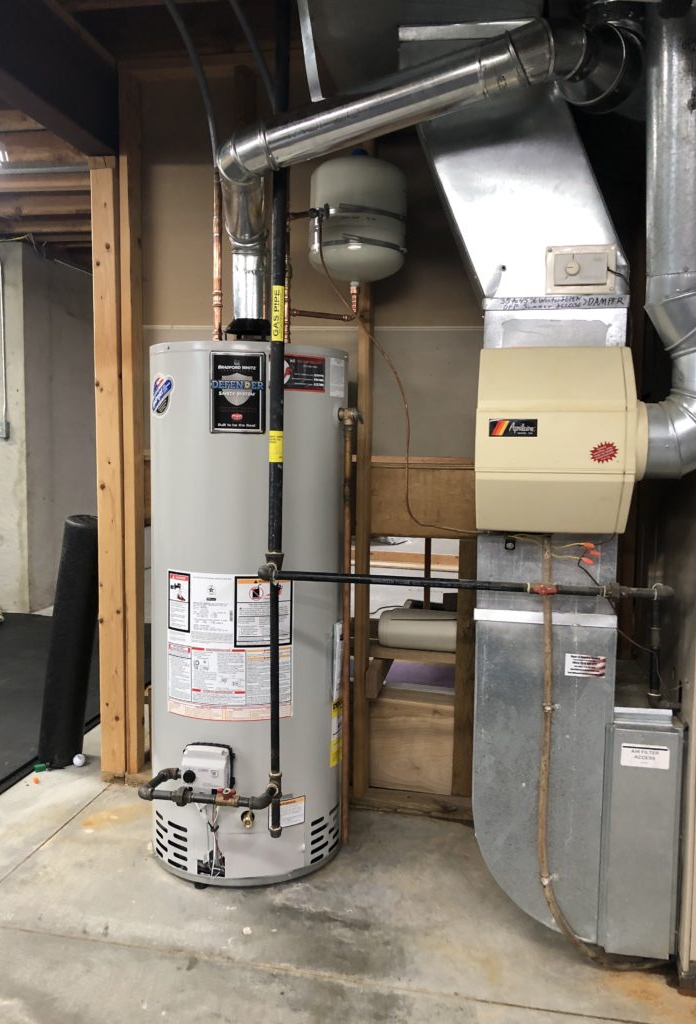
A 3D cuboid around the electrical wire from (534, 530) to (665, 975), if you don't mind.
[{"bbox_3d":[0.587,0.560,1.891,0.294,1.005,0.050,2,5,12],"label":"electrical wire"}]

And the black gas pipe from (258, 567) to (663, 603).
[{"bbox_3d":[0.249,0.167,1.934,0.957,0.042,0.052,2,5,13],"label":"black gas pipe"}]

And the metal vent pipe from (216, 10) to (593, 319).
[{"bbox_3d":[0.133,-0.908,2.254,0.985,0.746,0.156,2,5,13],"label":"metal vent pipe"}]

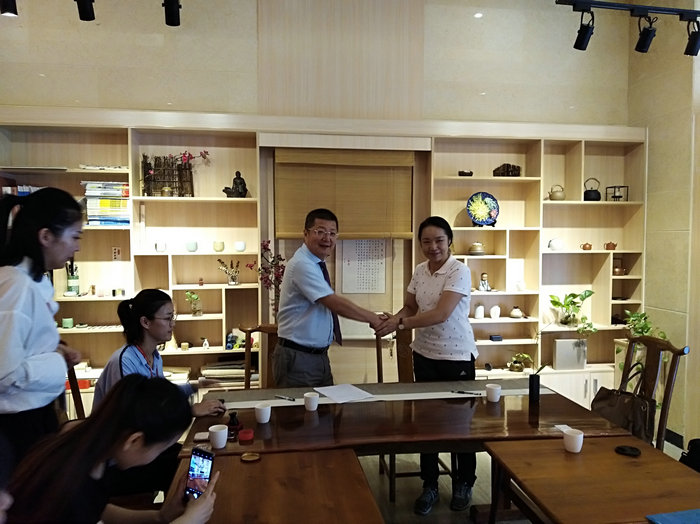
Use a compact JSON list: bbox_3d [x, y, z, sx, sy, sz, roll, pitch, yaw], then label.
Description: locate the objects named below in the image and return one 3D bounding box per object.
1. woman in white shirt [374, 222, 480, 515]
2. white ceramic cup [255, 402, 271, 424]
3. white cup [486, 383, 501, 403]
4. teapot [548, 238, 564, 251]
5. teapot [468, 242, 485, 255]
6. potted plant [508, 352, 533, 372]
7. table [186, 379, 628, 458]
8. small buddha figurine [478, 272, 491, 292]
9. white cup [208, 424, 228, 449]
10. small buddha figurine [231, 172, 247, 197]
[{"bbox_3d":[0.457,0.581,3.008,0.500,1.675,0.500,1,3,30],"label":"woman in white shirt"},{"bbox_3d":[-0.381,0.670,2.315,0.072,0.075,0.072,0,3,-9],"label":"white ceramic cup"},{"bbox_3d":[0.714,0.654,2.610,0.072,0.075,0.072,0,3,0],"label":"white cup"},{"bbox_3d":[1.701,-0.142,4.327,0.123,0.098,0.096,0,2,-9],"label":"teapot"},{"bbox_3d":[1.021,-0.108,4.224,0.121,0.099,0.111,0,2,-9],"label":"teapot"},{"bbox_3d":[1.339,0.787,4.144,0.190,0.137,0.140,0,3,-9],"label":"potted plant"},{"bbox_3d":[0.224,1.085,2.525,1.838,0.768,0.838,0,2,-9],"label":"table"},{"bbox_3d":[1.065,0.161,4.136,0.085,0.142,0.080,0,3,-9],"label":"small buddha figurine"},{"bbox_3d":[-0.513,0.684,2.057,0.076,0.075,0.076,0,2,-9],"label":"white cup"},{"bbox_3d":[-0.829,-0.582,3.908,0.121,0.192,0.101,0,2,-9],"label":"small buddha figurine"}]

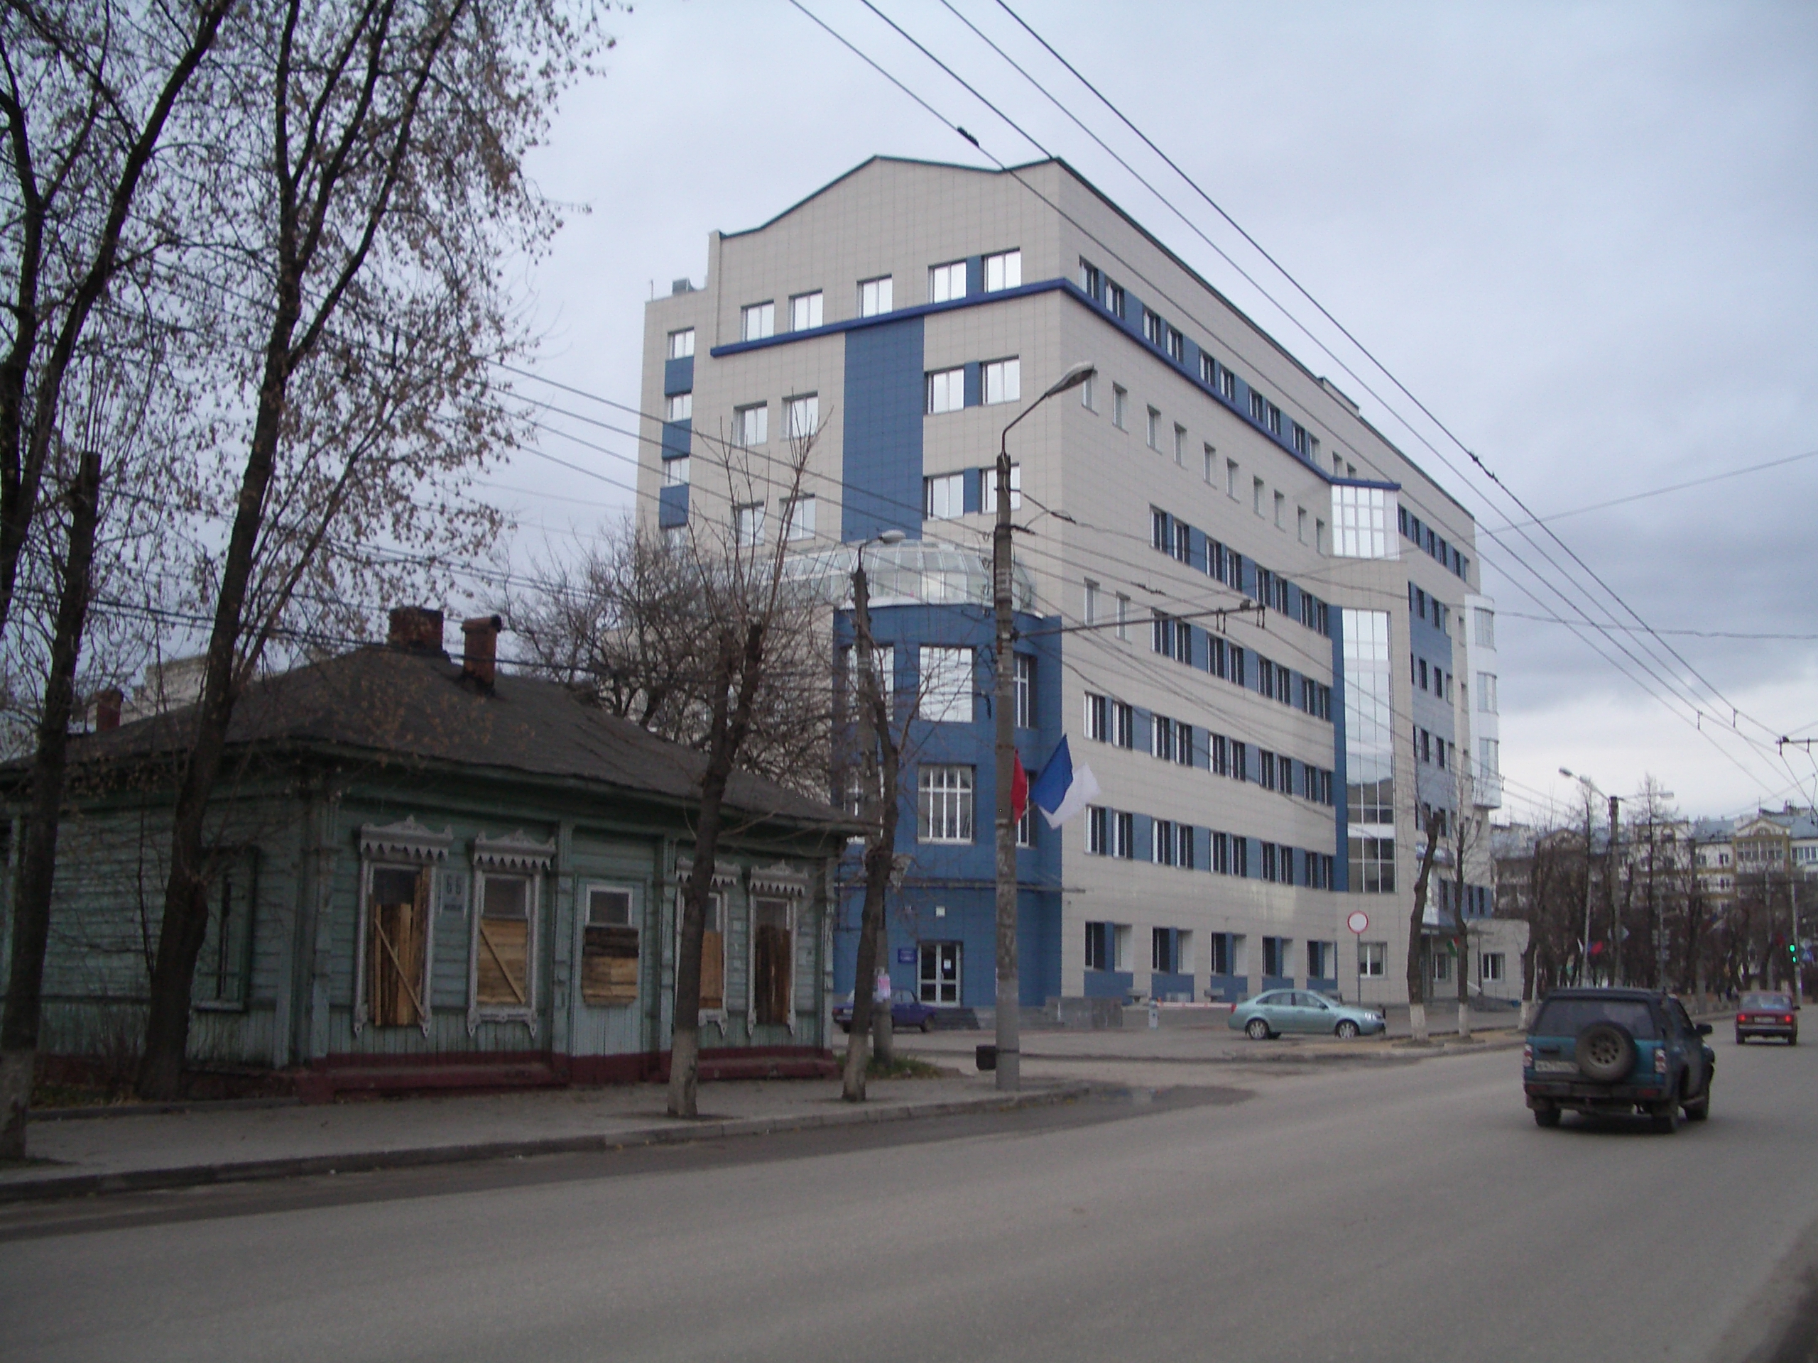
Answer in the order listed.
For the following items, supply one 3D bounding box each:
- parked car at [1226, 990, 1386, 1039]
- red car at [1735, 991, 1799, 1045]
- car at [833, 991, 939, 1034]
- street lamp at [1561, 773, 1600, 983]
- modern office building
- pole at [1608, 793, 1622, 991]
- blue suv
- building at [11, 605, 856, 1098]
[{"bbox_3d":[12.208,10.147,56.085,4.600,1.450,1.770,-3,-10,24],"label":"parked car"},{"bbox_3d":[24.813,9.719,53.137,1.630,1.440,4.130,-4,-10,29],"label":"red car"},{"bbox_3d":[-0.659,10.351,57.930,1.620,1.440,4.130,-5,-11,32],"label":"car"},{"bbox_3d":[23.523,7.439,64.376,1.500,9.200,0.400,-3,-10,22],"label":"street lamp"},{"bbox_3d":[12.649,0.297,95.936,23.000,33.600,67.200,-5,-11,30],"label":"modern office building"},{"bbox_3d":[27.773,9.024,72.133,0.320,8.900,0.320,-5,-11,30],"label":"pole"},{"bbox_3d":[9.724,5.100,25.080,1.770,1.820,4.450,-5,-11,31],"label":"blue suv"},{"bbox_3d":[-7.885,2.599,29.840,9.600,7.500,13.400,-5,-11,30],"label":"building"}]

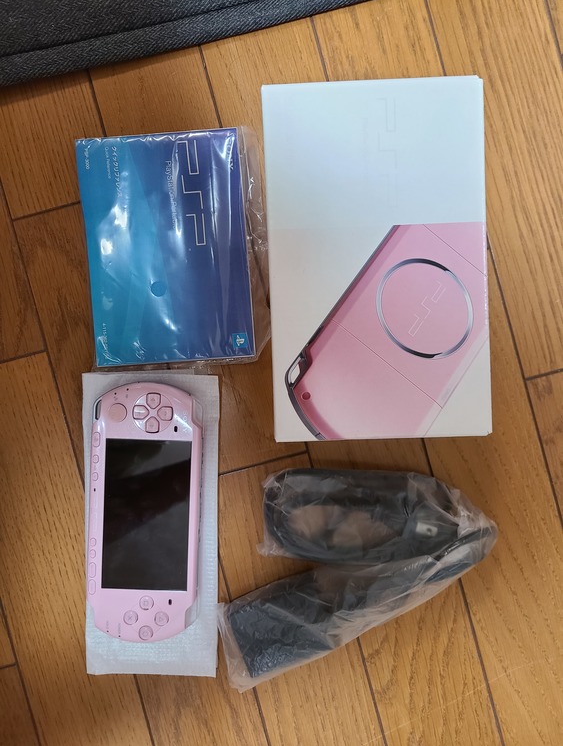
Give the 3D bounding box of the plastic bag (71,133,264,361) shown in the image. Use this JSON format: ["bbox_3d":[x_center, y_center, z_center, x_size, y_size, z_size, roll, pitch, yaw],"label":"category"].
[{"bbox_3d":[-0.068,-0.080,0.368,0.118,0.011,0.151,-4,91,1],"label":"plastic bag"}]

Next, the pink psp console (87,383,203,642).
[{"bbox_3d":[-0.088,0.091,0.365,0.071,0.019,0.169,2,91,1],"label":"pink psp console"}]

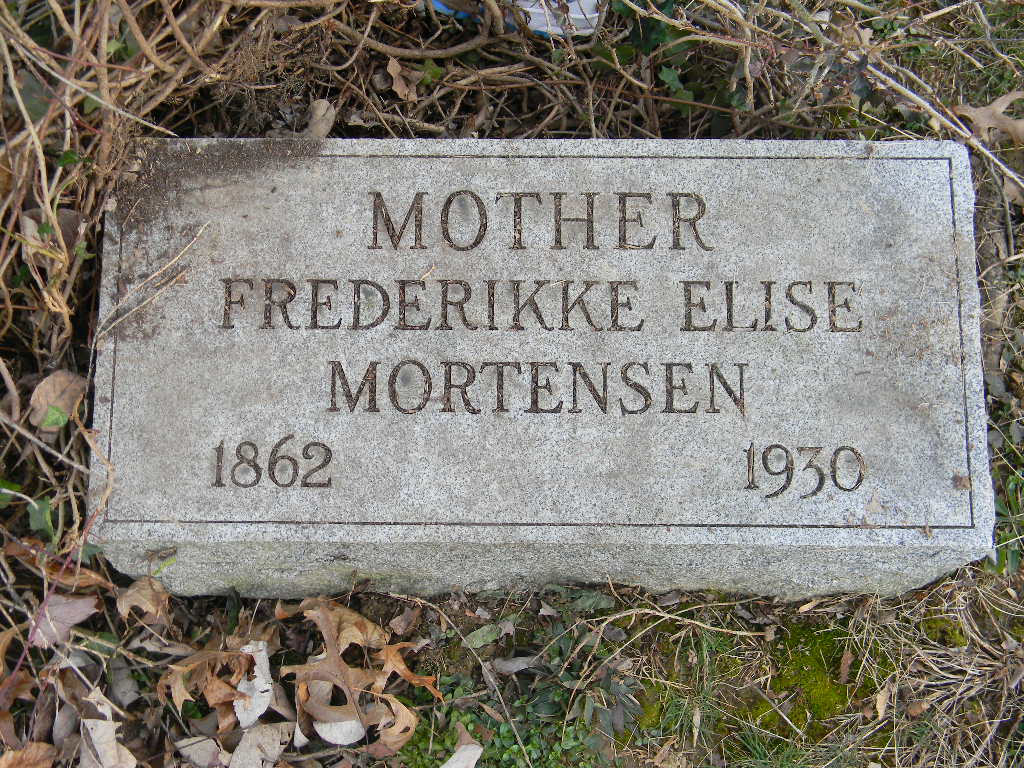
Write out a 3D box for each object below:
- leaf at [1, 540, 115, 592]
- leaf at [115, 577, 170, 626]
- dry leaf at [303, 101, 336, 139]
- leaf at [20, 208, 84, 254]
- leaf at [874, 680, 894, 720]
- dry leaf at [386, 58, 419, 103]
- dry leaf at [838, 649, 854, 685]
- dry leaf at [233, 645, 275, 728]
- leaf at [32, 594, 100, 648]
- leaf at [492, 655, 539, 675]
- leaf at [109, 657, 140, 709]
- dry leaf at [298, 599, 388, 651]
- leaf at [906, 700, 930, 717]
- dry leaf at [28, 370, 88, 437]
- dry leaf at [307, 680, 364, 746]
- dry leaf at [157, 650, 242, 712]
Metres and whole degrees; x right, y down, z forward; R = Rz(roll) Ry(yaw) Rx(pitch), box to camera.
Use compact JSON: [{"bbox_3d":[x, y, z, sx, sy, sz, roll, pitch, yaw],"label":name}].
[{"bbox_3d":[-0.328,0.132,0.875,0.087,0.018,0.018,20,76,6],"label":"leaf"},{"bbox_3d":[-0.262,0.154,0.862,0.043,0.020,0.035,0,74,0],"label":"leaf"},{"bbox_3d":[-0.145,-0.198,0.915,0.022,0.010,0.037,15,75,5],"label":"dry leaf"},{"bbox_3d":[-0.337,-0.111,0.890,0.051,0.020,0.040,0,74,0],"label":"leaf"},{"bbox_3d":[0.270,0.230,0.880,0.009,0.006,0.028,18,75,6],"label":"leaf"},{"bbox_3d":[-0.084,-0.232,0.925,0.025,0.020,0.031,0,74,0],"label":"dry leaf"},{"bbox_3d":[0.244,0.206,0.885,0.009,0.005,0.026,14,75,4],"label":"dry leaf"},{"bbox_3d":[-0.181,0.210,0.845,0.027,0.016,0.056,-8,74,-2],"label":"dry leaf"},{"bbox_3d":[-0.316,0.168,0.855,0.044,0.014,0.037,2,74,1],"label":"leaf"},{"bbox_3d":[0.003,0.204,0.880,0.038,0.007,0.011,-15,75,-4],"label":"leaf"},{"bbox_3d":[-0.276,0.210,0.857,0.017,0.014,0.037,-24,75,-7],"label":"leaf"},{"bbox_3d":[-0.118,0.169,0.850,0.066,0.024,0.037,0,74,0],"label":"dry leaf"},{"bbox_3d":[0.289,0.231,0.862,0.018,0.006,0.011,0,74,0],"label":"leaf"},{"bbox_3d":[-0.325,0.013,0.870,0.038,0.014,0.051,40,78,11],"label":"dry leaf"},{"bbox_3d":[-0.123,0.229,0.845,0.043,0.022,0.046,0,74,0],"label":"dry leaf"},{"bbox_3d":[-0.221,0.211,0.860,0.060,0.025,0.043,0,74,1],"label":"dry leaf"}]

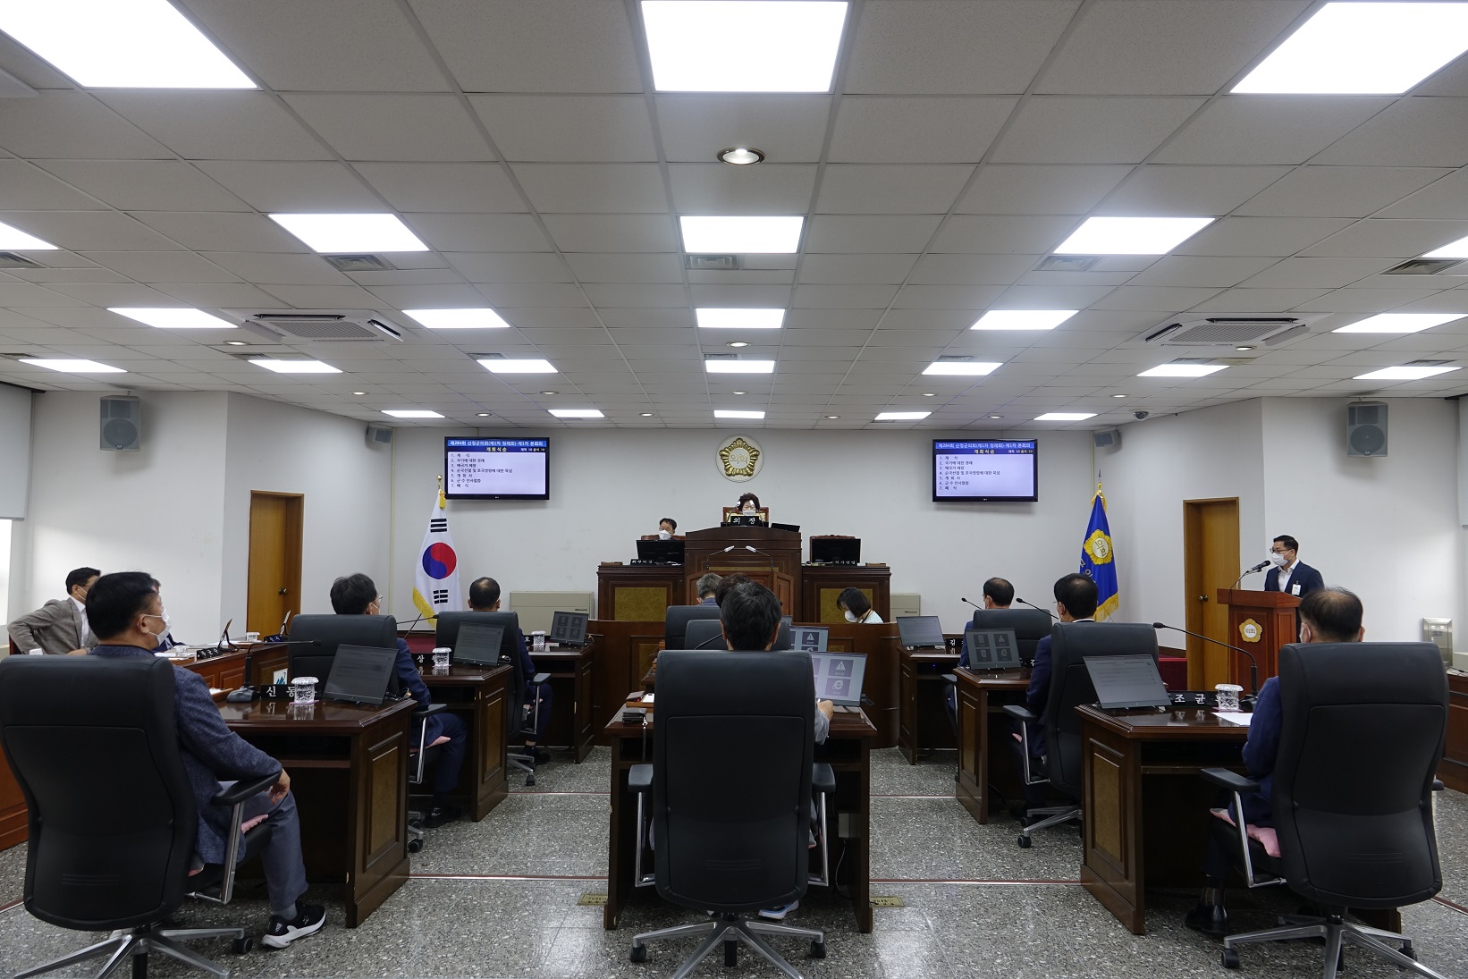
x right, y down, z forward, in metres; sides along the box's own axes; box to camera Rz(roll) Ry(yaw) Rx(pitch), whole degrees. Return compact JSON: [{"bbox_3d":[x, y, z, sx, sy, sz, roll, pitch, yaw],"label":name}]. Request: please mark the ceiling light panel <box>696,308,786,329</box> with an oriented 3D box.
[{"bbox_3d":[0.044,-1.150,6.548,0.595,0.060,0.595,0,-3,0],"label":"ceiling light panel"}]

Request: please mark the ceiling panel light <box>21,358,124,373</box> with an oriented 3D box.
[{"bbox_3d":[-5.668,-1.079,8.428,0.580,0.045,0.580,0,-3,0],"label":"ceiling panel light"}]

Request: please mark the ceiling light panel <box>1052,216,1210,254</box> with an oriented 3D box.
[{"bbox_3d":[1.924,-1.235,4.754,0.595,0.060,0.595,0,-3,0],"label":"ceiling light panel"}]

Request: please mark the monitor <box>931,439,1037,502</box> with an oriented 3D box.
[{"bbox_3d":[3.221,-0.238,12.523,1.340,0.800,0.080,0,0,0],"label":"monitor"}]

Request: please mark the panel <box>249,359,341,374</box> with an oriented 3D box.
[{"bbox_3d":[-3.748,-1.068,8.411,0.580,0.045,0.580,0,-3,0],"label":"panel"}]

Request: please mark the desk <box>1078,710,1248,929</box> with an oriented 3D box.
[{"bbox_3d":[1.986,1.302,3.932,1.020,0.738,0.545,0,-3,-1],"label":"desk"}]

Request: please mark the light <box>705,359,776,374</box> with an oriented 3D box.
[{"bbox_3d":[0.054,-1.049,8.332,0.580,0.045,0.580,0,-3,0],"label":"light"}]

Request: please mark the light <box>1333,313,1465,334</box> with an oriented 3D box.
[{"bbox_3d":[4.436,-1.117,6.534,0.580,0.045,0.580,0,-3,0],"label":"light"}]

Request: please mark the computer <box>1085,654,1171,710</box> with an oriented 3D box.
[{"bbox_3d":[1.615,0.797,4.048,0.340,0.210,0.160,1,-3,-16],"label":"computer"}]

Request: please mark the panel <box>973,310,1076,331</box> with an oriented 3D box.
[{"bbox_3d":[1.933,-1.132,6.546,0.585,0.040,0.570,0,-3,0],"label":"panel"}]

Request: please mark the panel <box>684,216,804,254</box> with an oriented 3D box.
[{"bbox_3d":[0.036,-1.242,4.758,0.585,0.040,0.570,0,-3,0],"label":"panel"}]

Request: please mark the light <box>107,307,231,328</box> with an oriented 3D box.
[{"bbox_3d":[-3.786,-1.168,6.641,0.595,0.060,0.595,0,-3,0],"label":"light"}]

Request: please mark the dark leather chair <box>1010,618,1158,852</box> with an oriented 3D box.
[{"bbox_3d":[1.655,1.168,4.729,0.660,1.120,0.690,1,-3,-6],"label":"dark leather chair"}]

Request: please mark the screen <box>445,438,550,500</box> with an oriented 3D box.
[{"bbox_3d":[-3.030,-0.263,12.544,1.340,0.800,0.080,0,0,0],"label":"screen"}]

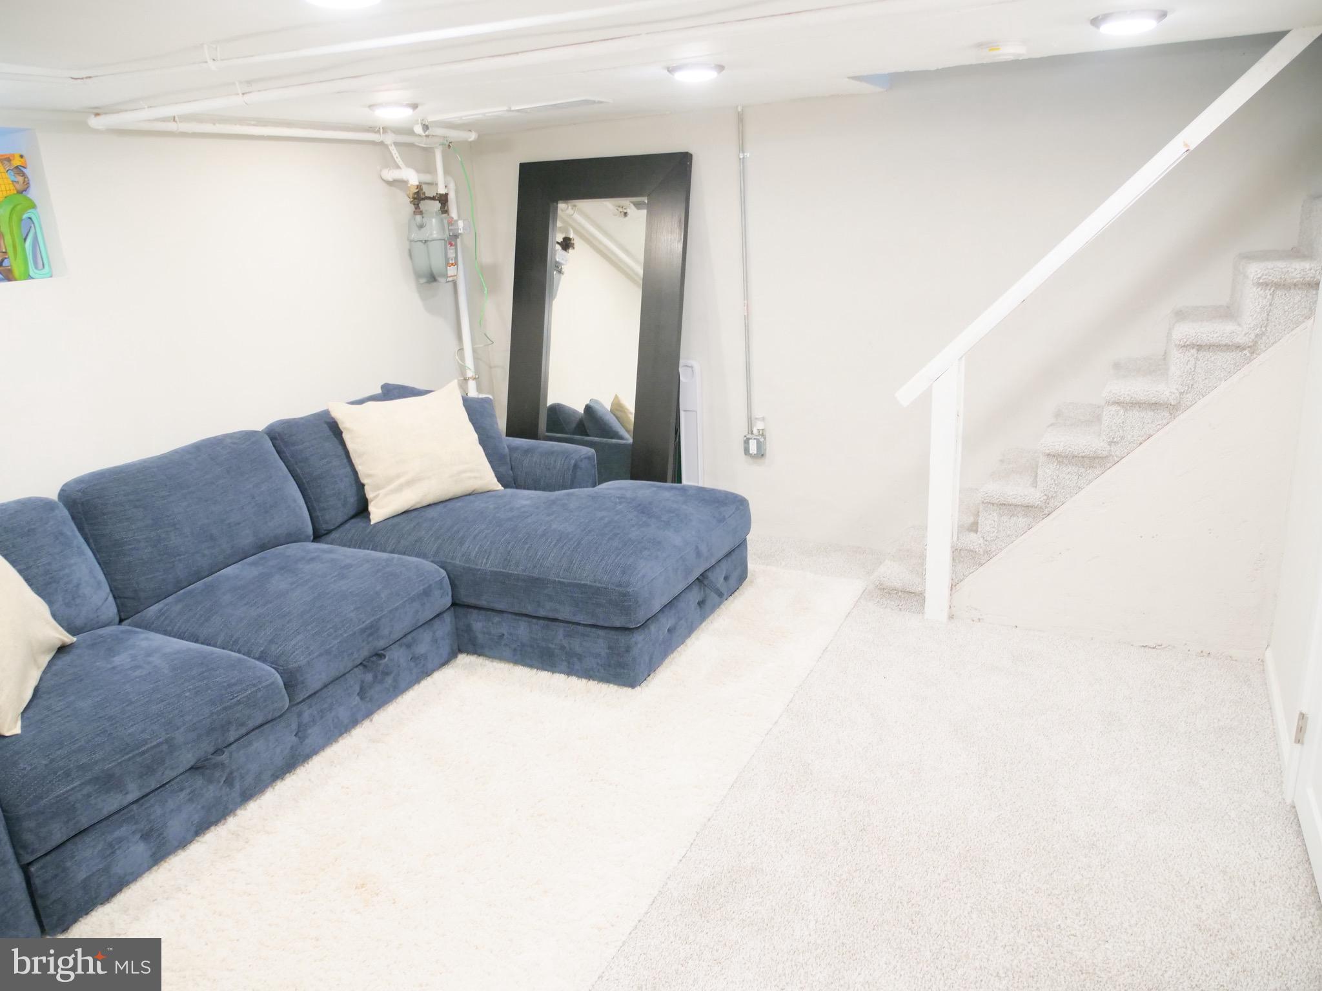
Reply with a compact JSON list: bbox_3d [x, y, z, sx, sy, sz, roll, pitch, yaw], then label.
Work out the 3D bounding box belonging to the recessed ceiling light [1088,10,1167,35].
[{"bbox_3d":[1.289,-1.299,2.529,0.190,0.038,0.190,5,18,26],"label":"recessed ceiling light"}]

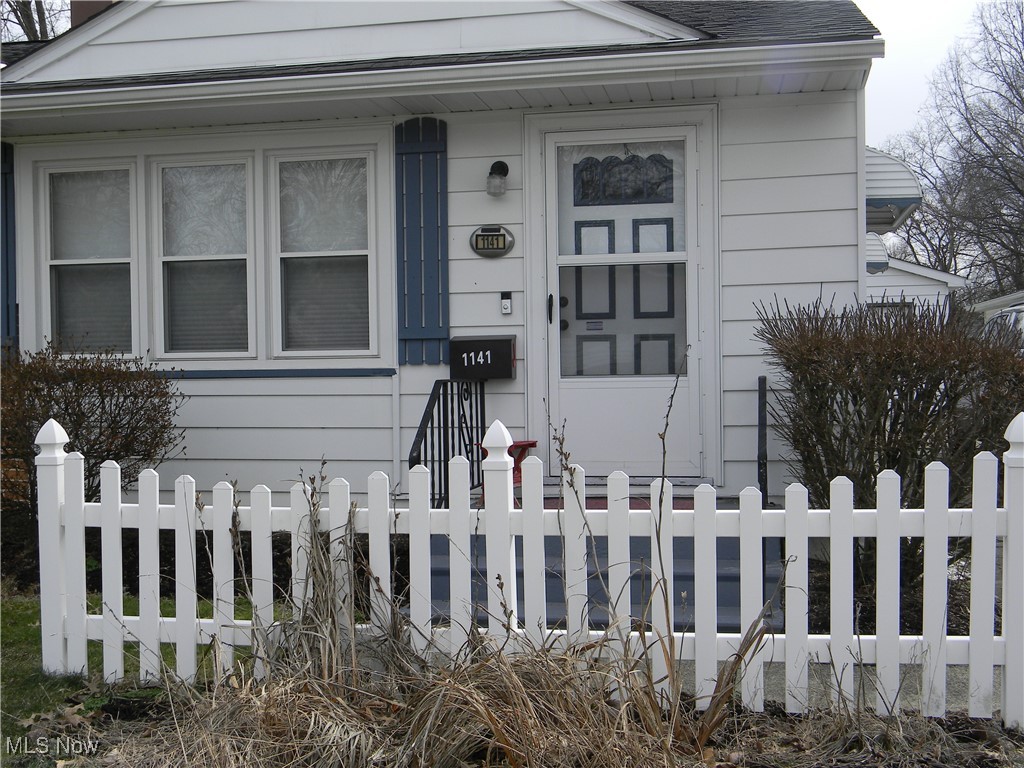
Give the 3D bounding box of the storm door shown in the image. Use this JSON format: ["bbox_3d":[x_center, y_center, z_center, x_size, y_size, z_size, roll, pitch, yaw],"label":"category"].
[{"bbox_3d":[0.651,-0.475,7.129,0.898,2.046,0.060,-1,1,12],"label":"storm door"}]

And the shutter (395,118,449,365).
[{"bbox_3d":[-0.540,-0.862,7.360,0.325,1.498,0.035,-1,1,12],"label":"shutter"}]

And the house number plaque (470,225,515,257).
[{"bbox_3d":[-0.119,-0.854,7.263,0.269,0.197,0.050,-1,1,12],"label":"house number plaque"}]

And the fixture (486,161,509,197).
[{"bbox_3d":[-0.082,-1.215,7.194,0.117,0.227,0.160,-1,1,12],"label":"fixture"}]

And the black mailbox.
[{"bbox_3d":[-0.165,-0.162,7.240,0.372,0.263,0.130,-1,1,12],"label":"black mailbox"}]

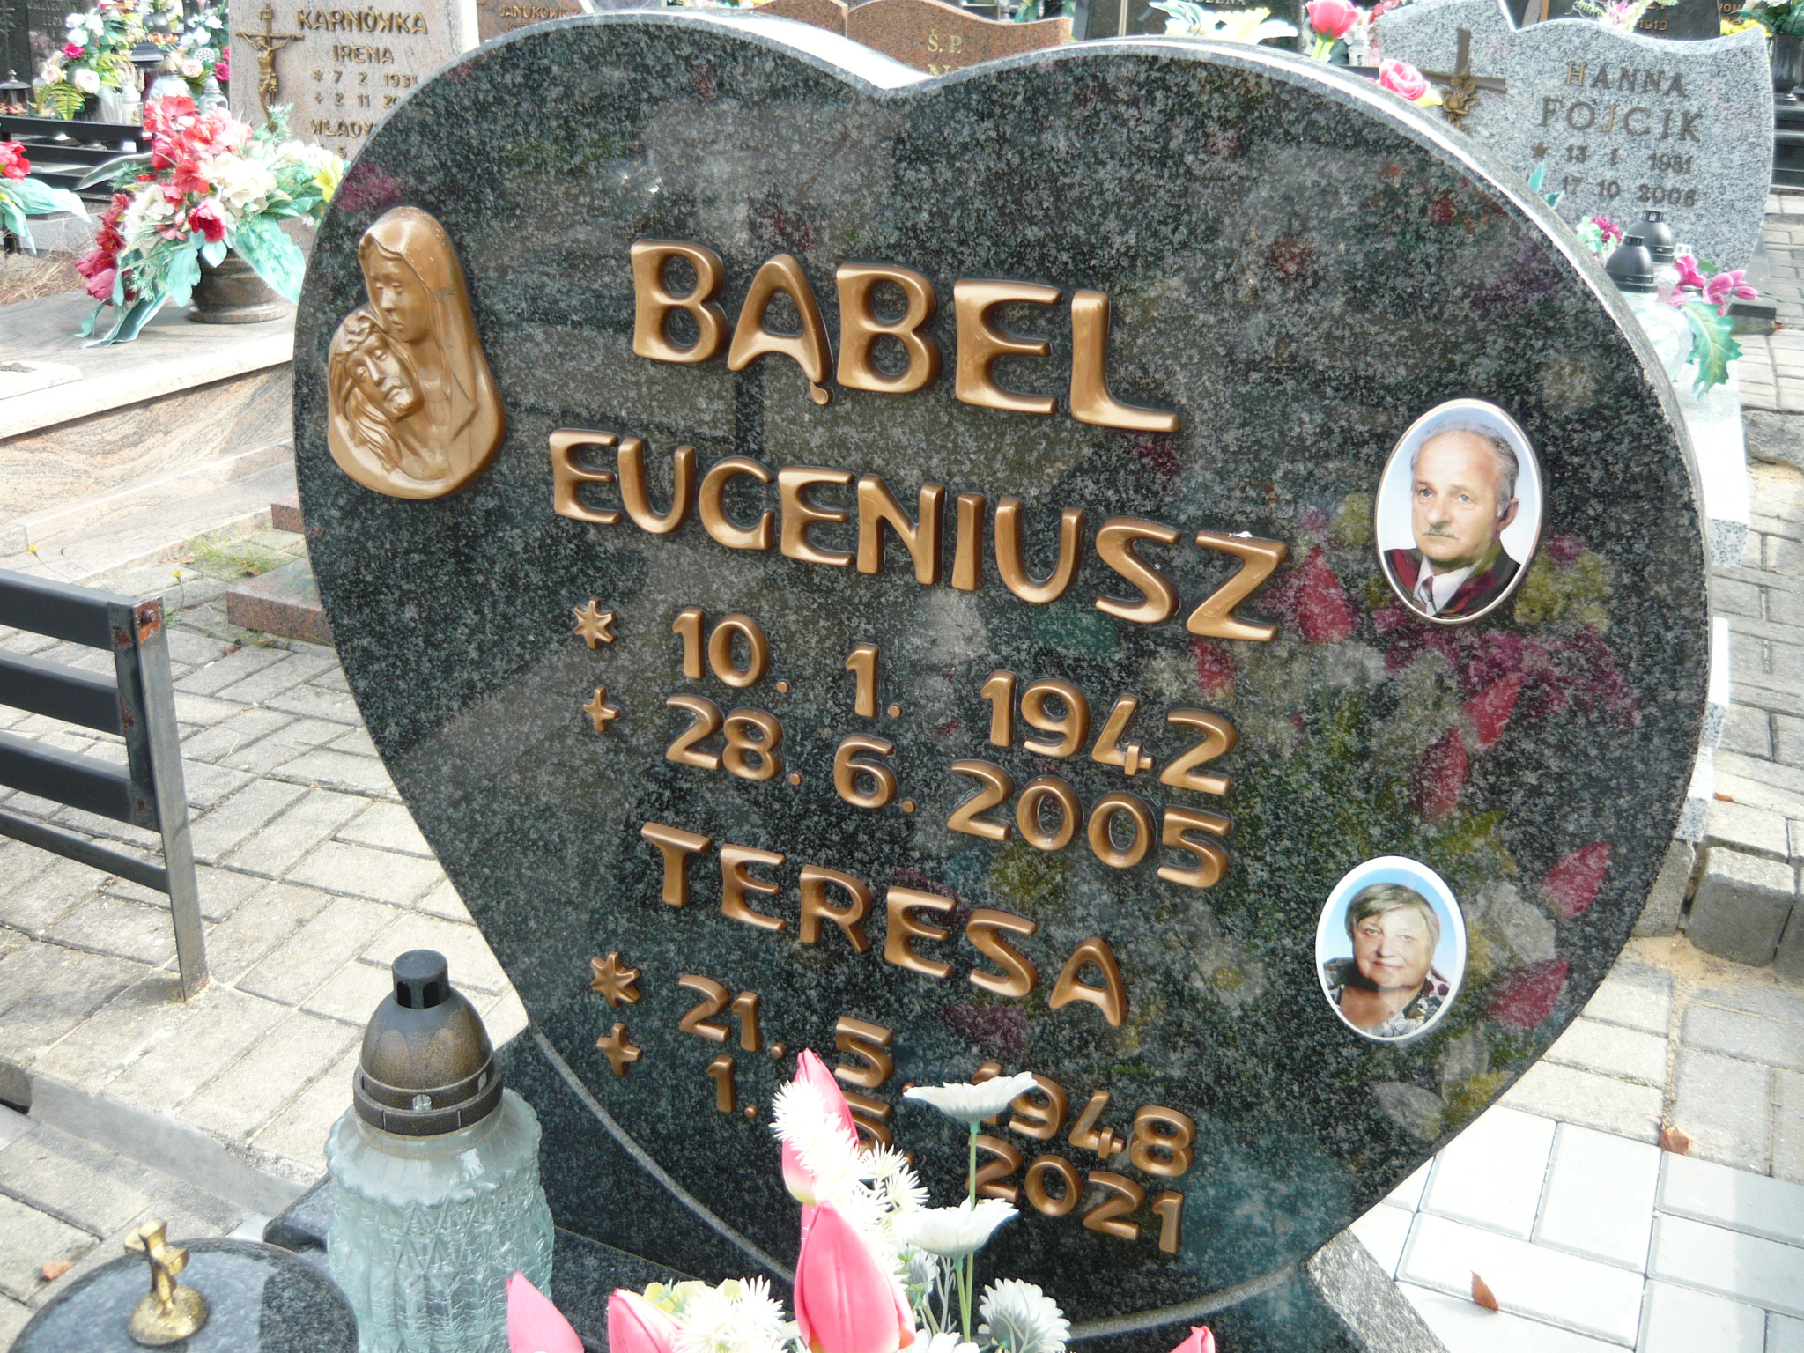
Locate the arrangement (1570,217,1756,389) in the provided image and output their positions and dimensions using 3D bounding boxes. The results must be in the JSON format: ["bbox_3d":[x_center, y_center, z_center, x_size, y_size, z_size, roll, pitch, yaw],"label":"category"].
[{"bbox_3d":[1.440,-0.707,3.250,0.300,0.290,0.250,12,25,22],"label":"arrangement"}]

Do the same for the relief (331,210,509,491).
[{"bbox_3d":[-0.295,-0.187,1.019,0.130,0.176,0.030,12,25,22],"label":"relief"}]

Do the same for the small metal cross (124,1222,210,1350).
[{"bbox_3d":[-0.354,0.284,0.818,0.037,0.060,0.037,12,25,22],"label":"small metal cross"}]

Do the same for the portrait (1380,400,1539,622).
[{"bbox_3d":[0.259,-0.077,0.798,0.075,0.109,0.010,12,25,22],"label":"portrait"}]

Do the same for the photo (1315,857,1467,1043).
[{"bbox_3d":[0.253,0.141,0.891,0.075,0.109,0.010,12,25,22],"label":"photo"}]

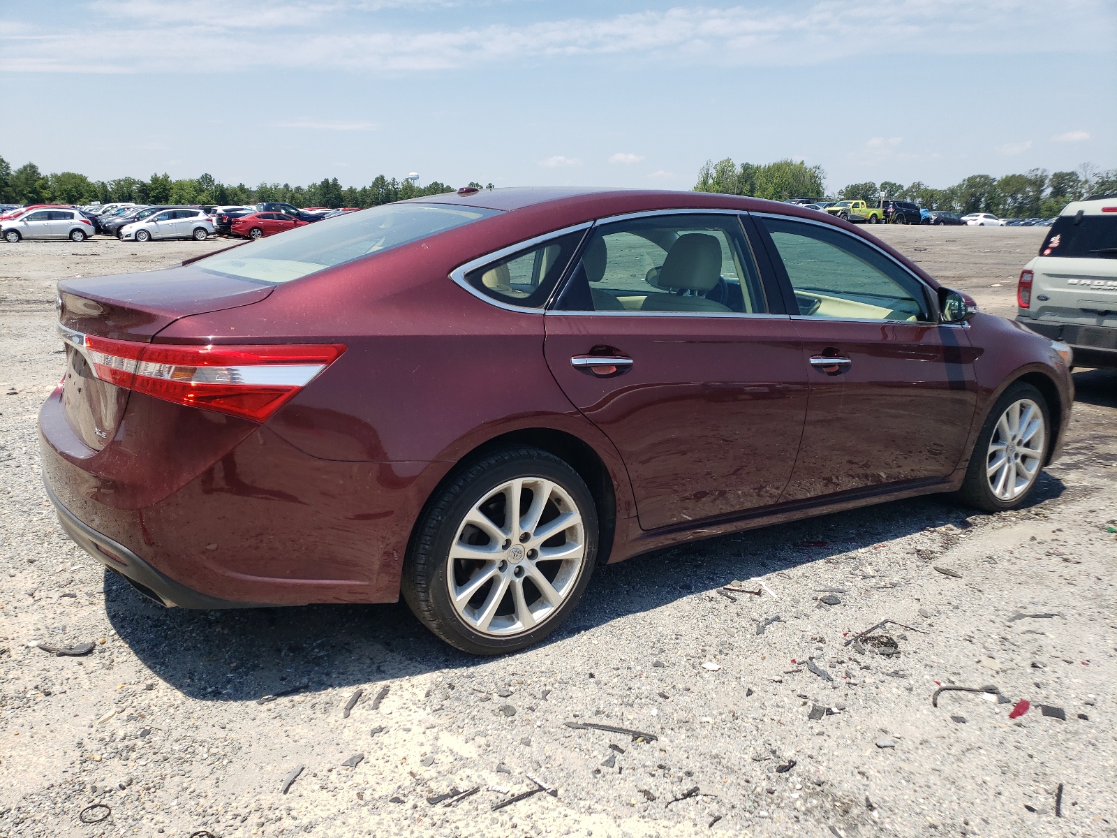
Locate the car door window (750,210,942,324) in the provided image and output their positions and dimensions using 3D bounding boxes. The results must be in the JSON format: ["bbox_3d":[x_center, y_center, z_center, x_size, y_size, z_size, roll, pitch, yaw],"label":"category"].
[{"bbox_3d":[1.204,-0.601,3.404,1.082,0.456,0.075,-5,-10,-35],"label":"car door window"}]

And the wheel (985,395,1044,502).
[{"bbox_3d":[2.178,0.130,4.163,0.495,0.495,0.200,-6,15,-31],"label":"wheel"}]

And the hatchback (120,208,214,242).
[{"bbox_3d":[-19.943,-9.895,42.664,4.400,1.600,1.830,-8,16,-33],"label":"hatchback"}]

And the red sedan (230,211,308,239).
[{"bbox_3d":[-15.120,-10.380,45.100,4.560,1.440,1.800,-8,16,-30],"label":"red sedan"}]

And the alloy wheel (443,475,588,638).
[{"bbox_3d":[-0.172,0.402,2.624,0.495,0.495,0.200,-7,14,-33],"label":"alloy wheel"}]

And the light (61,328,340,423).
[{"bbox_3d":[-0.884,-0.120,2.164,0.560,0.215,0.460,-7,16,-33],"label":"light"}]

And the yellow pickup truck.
[{"bbox_3d":[22.830,-16.030,65.080,5.250,1.760,1.850,-8,16,-30],"label":"yellow pickup truck"}]

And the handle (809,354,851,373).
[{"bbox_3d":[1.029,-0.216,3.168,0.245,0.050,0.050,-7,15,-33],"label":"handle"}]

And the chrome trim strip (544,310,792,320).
[{"bbox_3d":[0.407,-0.345,2.788,1.070,0.022,0.022,-3,13,-33],"label":"chrome trim strip"}]

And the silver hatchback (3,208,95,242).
[{"bbox_3d":[-23.850,-9.030,39.100,4.270,1.535,1.700,-6,15,-24],"label":"silver hatchback"}]

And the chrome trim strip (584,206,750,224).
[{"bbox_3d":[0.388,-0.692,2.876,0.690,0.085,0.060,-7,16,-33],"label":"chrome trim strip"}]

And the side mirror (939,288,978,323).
[{"bbox_3d":[1.653,-0.467,3.467,0.125,0.150,0.190,-7,15,-33],"label":"side mirror"}]

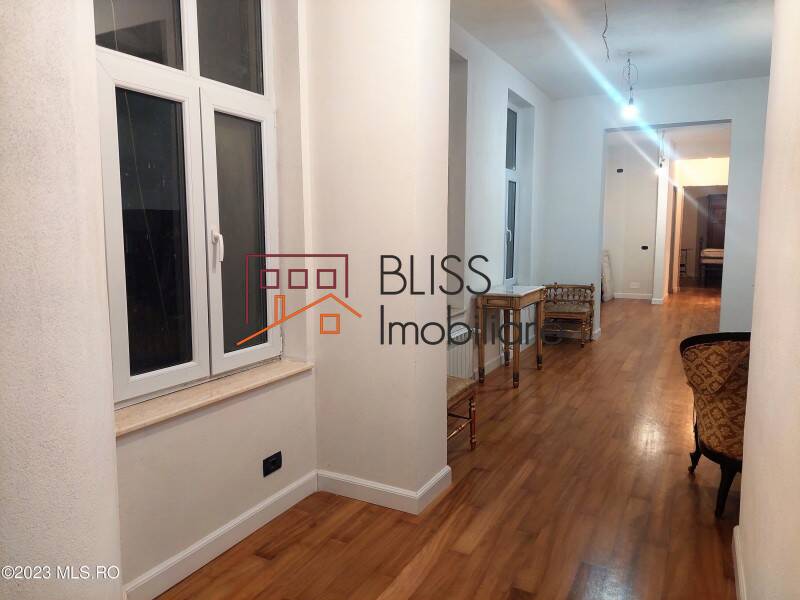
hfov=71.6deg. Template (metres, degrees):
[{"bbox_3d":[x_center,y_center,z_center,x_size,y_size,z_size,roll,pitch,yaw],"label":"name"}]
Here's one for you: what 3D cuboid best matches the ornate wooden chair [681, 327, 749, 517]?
[{"bbox_3d":[1.694,0.548,2.578,0.670,0.875,0.650,2,7,18],"label":"ornate wooden chair"}]

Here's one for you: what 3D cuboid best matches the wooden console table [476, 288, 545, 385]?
[{"bbox_3d":[1.040,0.315,5.131,0.395,0.799,0.885,3,7,28],"label":"wooden console table"}]

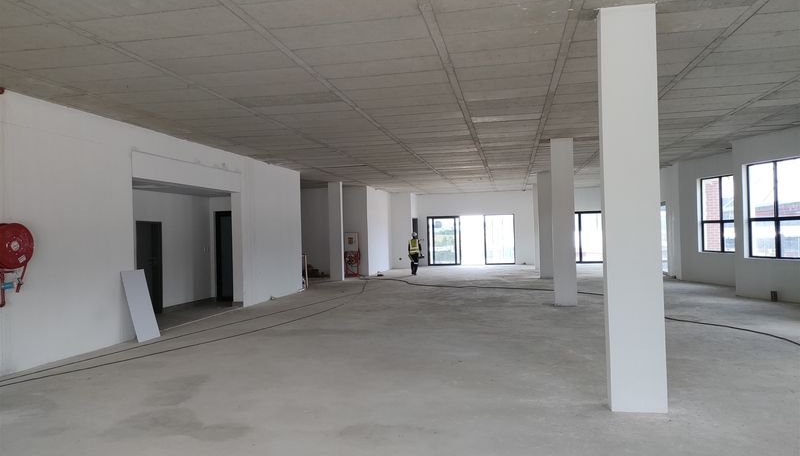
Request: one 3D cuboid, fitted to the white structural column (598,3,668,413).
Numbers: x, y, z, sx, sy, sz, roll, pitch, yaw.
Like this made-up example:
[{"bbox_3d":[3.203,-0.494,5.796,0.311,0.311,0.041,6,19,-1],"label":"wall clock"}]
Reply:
[{"bbox_3d":[2.113,-0.169,5.281,0.470,3.635,0.232,-2,-1,11],"label":"white structural column"}]

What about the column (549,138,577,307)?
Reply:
[{"bbox_3d":[3.593,-0.123,12.658,0.470,3.635,0.232,-2,-1,11],"label":"column"}]

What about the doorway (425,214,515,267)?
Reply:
[{"bbox_3d":[3.567,0.628,28.956,4.300,2.476,0.180,-2,-1,11],"label":"doorway"}]

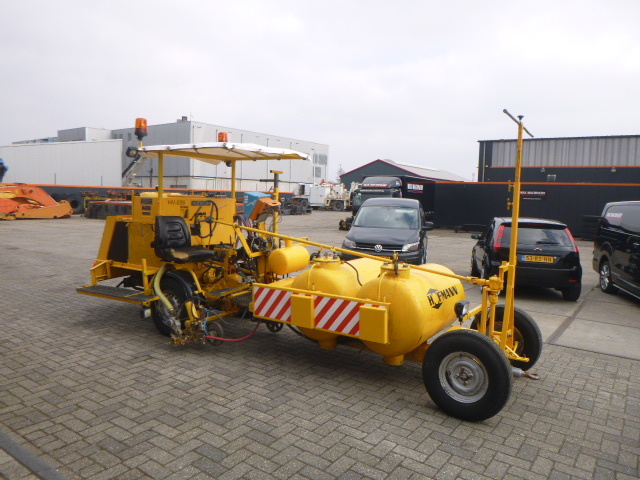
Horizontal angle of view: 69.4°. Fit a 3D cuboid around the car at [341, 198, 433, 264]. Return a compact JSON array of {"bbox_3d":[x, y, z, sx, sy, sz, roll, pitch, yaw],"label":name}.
[{"bbox_3d":[1.772,-0.134,11.634,1.800,1.820,4.420,3,5,14],"label":"car"}]

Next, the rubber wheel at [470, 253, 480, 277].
[{"bbox_3d":[3.713,0.545,11.007,0.190,0.580,0.580,3,5,14],"label":"rubber wheel"}]

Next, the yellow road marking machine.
[{"bbox_3d":[-0.439,-0.093,5.137,5.440,2.440,1.600,5,6,33],"label":"yellow road marking machine"}]

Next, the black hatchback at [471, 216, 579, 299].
[{"bbox_3d":[4.153,0.229,9.656,1.690,1.460,3.920,3,5,14],"label":"black hatchback"}]

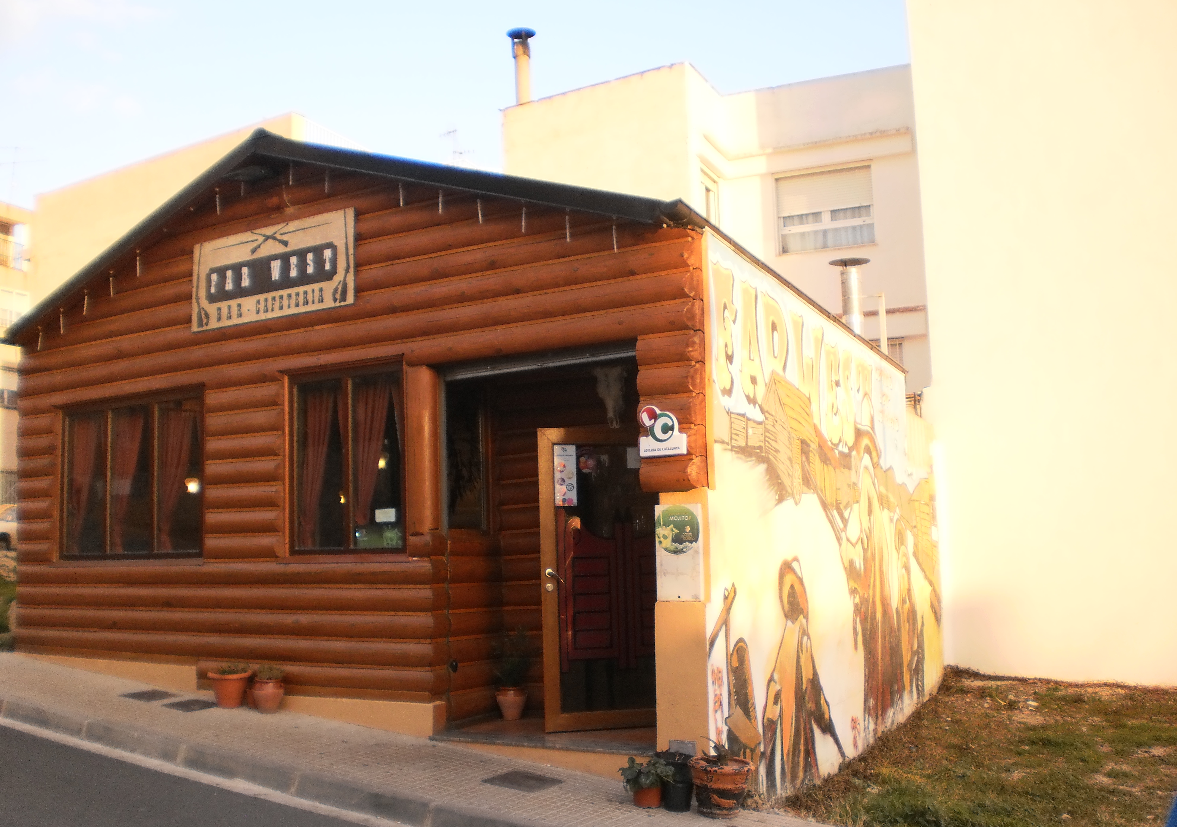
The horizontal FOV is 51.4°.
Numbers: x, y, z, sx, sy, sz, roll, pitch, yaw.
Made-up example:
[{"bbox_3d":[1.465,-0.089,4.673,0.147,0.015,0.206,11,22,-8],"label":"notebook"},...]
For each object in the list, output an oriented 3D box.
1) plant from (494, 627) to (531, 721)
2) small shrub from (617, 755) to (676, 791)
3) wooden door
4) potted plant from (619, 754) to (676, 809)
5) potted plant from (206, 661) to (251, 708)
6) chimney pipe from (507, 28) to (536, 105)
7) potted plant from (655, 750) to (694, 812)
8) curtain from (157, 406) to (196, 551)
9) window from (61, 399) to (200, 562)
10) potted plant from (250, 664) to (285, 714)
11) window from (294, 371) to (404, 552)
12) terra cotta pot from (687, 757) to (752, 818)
[{"bbox_3d":[-0.559,1.904,9.017,0.270,0.677,0.270,-2,-6,0],"label":"plant"},{"bbox_3d":[0.328,2.041,6.930,0.310,0.190,0.290,-2,-5,0],"label":"small shrub"},{"bbox_3d":[0.166,1.114,8.388,1.000,2.040,0.060,0,-6,-16],"label":"wooden door"},{"bbox_3d":[0.330,2.058,6.864,0.314,0.272,0.314,3,-3,0],"label":"potted plant"},{"bbox_3d":[-2.664,2.000,9.069,0.334,0.325,0.334,1,-3,34],"label":"potted plant"},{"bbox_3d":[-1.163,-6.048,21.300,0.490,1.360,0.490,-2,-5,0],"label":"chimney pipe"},{"bbox_3d":[0.480,2.043,6.839,0.226,0.316,0.226,3,-3,0],"label":"potted plant"},{"bbox_3d":[-3.407,0.541,10.117,0.489,1.211,0.100,-5,-7,33],"label":"curtain"},{"bbox_3d":[-3.818,0.550,10.257,1.872,1.311,0.140,-5,-7,33],"label":"window"},{"bbox_3d":[-2.349,2.015,8.961,0.255,0.335,0.250,-2,-5,0],"label":"potted plant"},{"bbox_3d":[-1.758,0.373,8.935,1.105,1.264,0.100,-5,-7,33],"label":"window"},{"bbox_3d":[0.751,2.104,6.894,0.358,0.292,0.358,-2,-5,0],"label":"terra cotta pot"}]

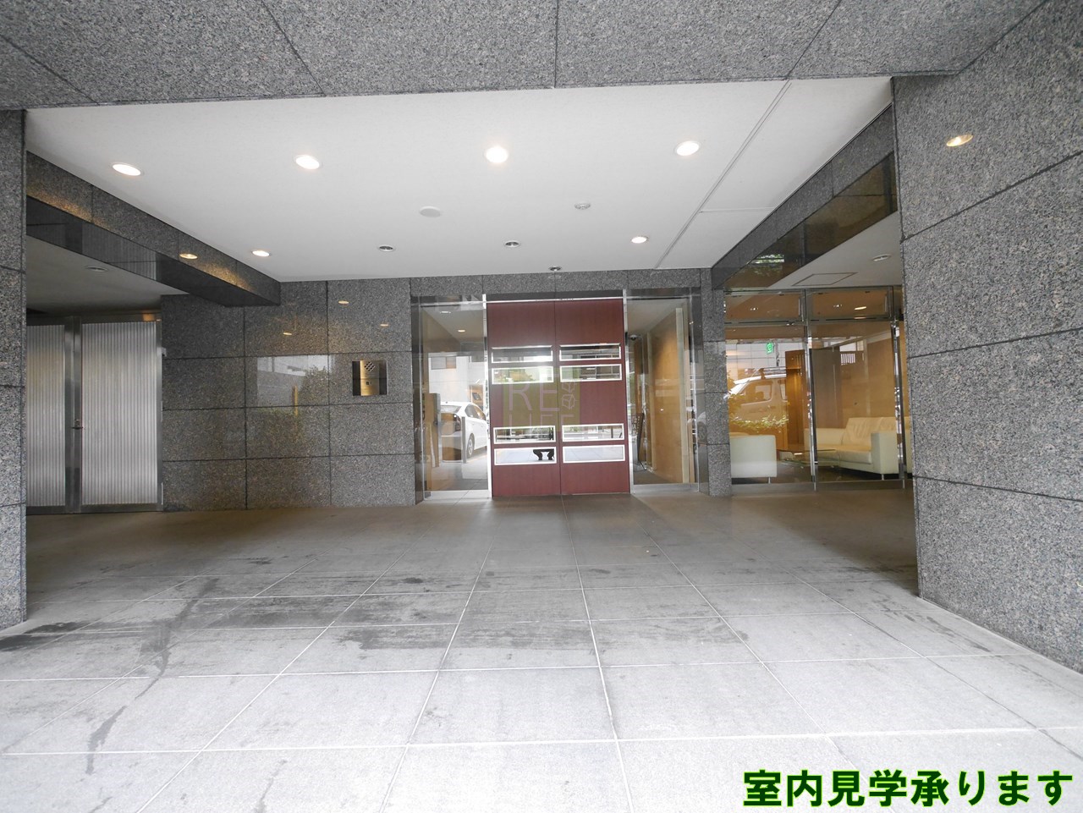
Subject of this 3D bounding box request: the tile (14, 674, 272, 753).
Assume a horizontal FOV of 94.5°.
[{"bbox_3d":[-1.292,1.024,1.673,0.604,0.020,0.431,-2,-1,0],"label":"tile"}]

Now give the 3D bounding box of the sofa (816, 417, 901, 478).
[{"bbox_3d":[4.679,0.577,7.169,0.850,0.806,1.832,-2,-1,0],"label":"sofa"}]

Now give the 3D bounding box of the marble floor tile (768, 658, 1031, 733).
[{"bbox_3d":[1.124,0.955,1.660,0.604,0.020,0.431,-2,-1,0],"label":"marble floor tile"}]

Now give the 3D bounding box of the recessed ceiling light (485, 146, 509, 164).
[{"bbox_3d":[-0.280,-1.589,3.148,0.150,0.040,0.150,-2,-1,0],"label":"recessed ceiling light"}]

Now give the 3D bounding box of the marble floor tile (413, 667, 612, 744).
[{"bbox_3d":[-0.084,0.989,1.667,0.604,0.020,0.431,-2,-1,0],"label":"marble floor tile"}]

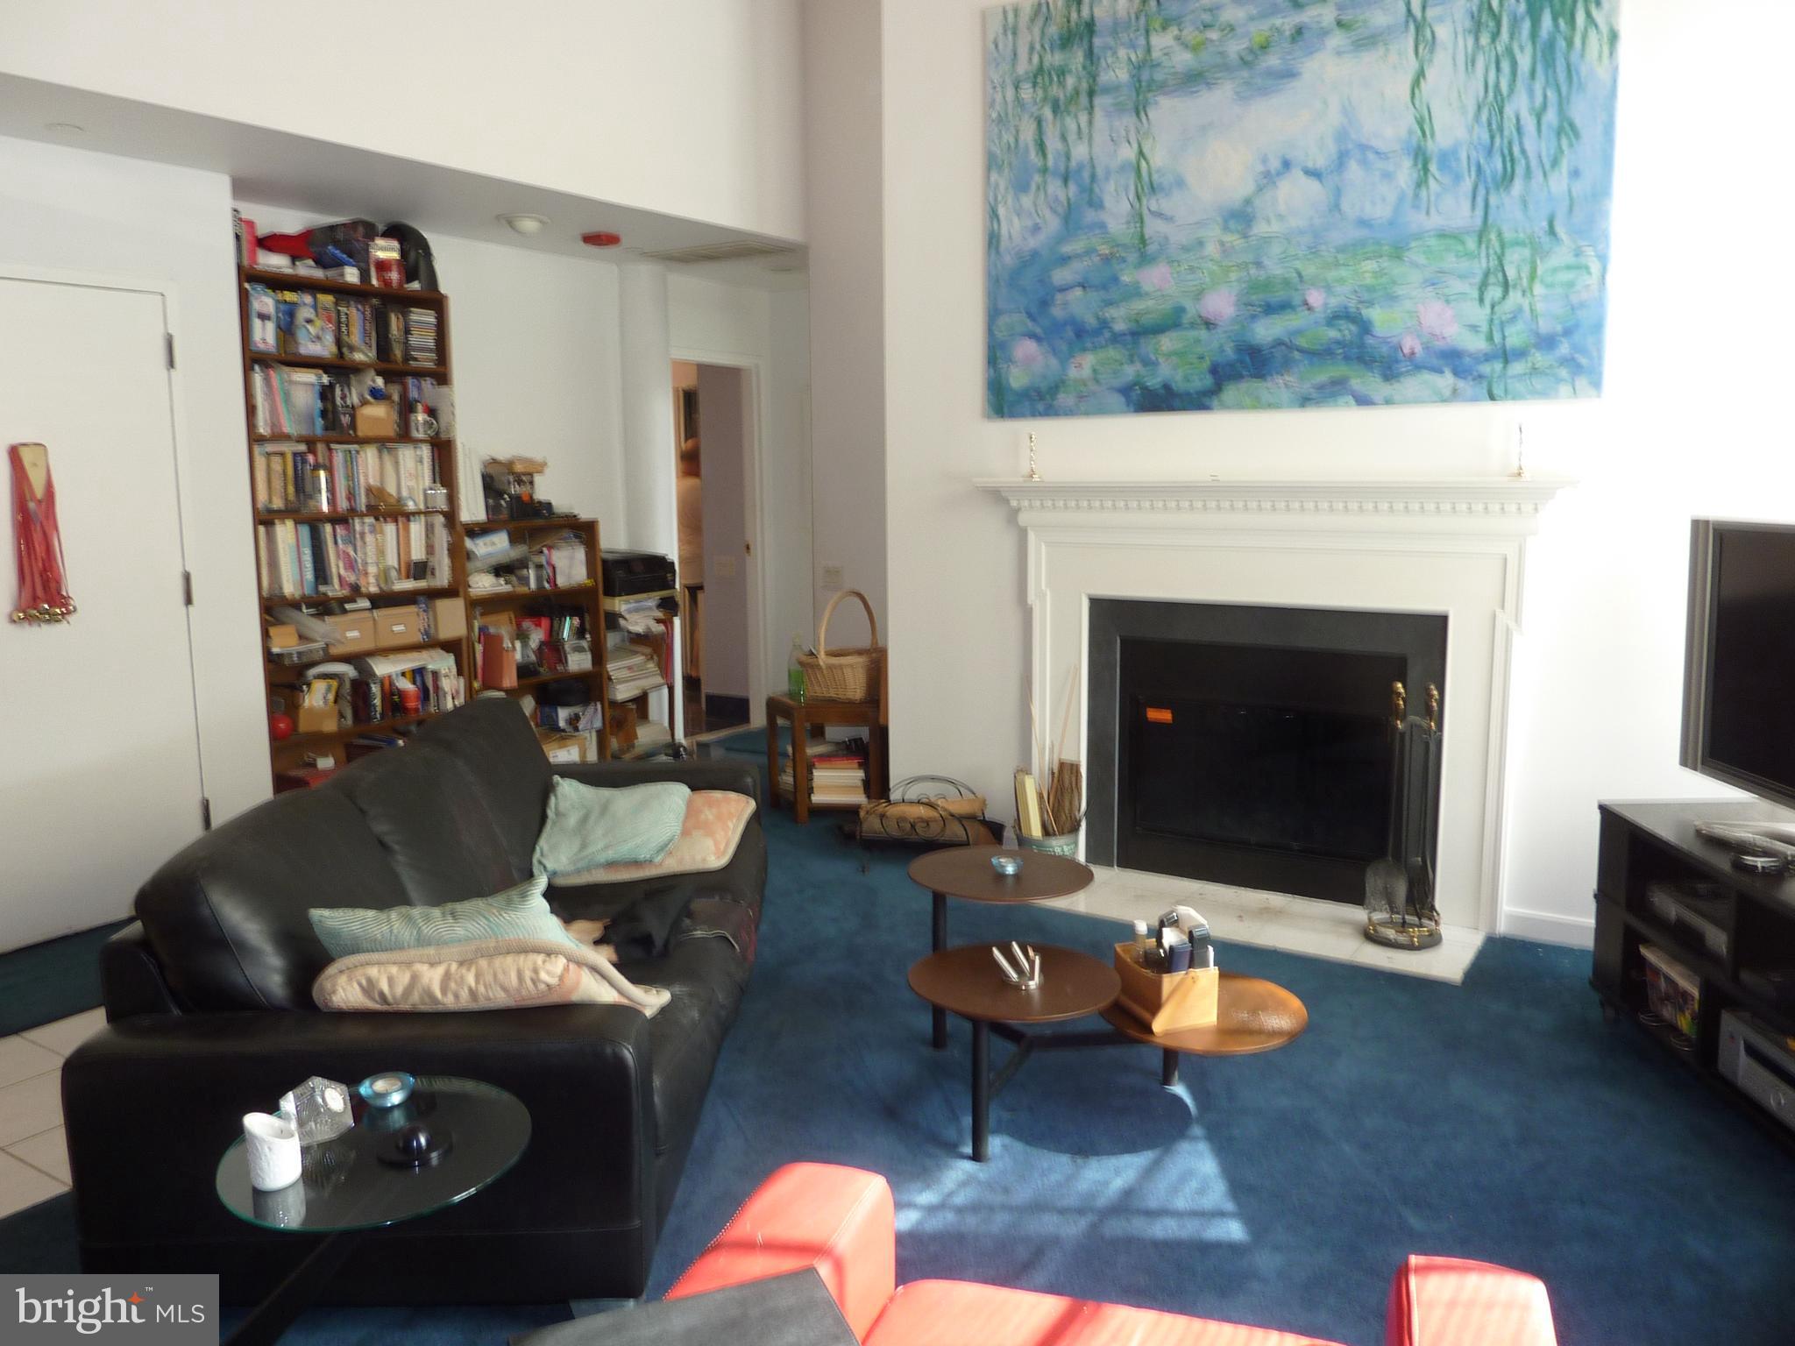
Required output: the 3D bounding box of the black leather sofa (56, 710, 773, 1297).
[{"bbox_3d":[-0.944,0.561,3.267,1.000,0.800,2.080,0,8,1],"label":"black leather sofa"}]

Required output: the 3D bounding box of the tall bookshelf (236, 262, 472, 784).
[{"bbox_3d":[-2.107,-0.362,4.981,0.280,2.130,0.809,6,10,37],"label":"tall bookshelf"}]

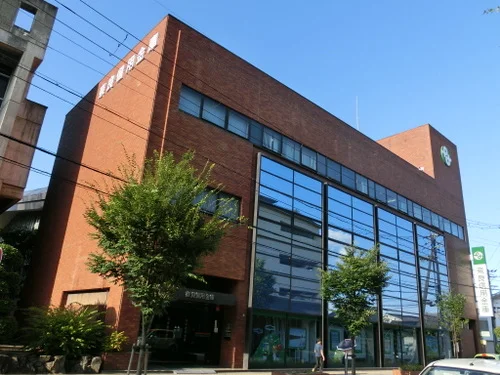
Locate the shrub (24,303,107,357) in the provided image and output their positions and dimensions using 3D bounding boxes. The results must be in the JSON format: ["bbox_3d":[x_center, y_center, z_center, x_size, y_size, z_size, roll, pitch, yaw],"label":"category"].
[{"bbox_3d":[-7.134,5.535,15.449,2.900,2.100,2.600,20,-25,-39],"label":"shrub"}]

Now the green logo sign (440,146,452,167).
[{"bbox_3d":[20.870,-3.286,42.720,2.400,2.400,0.220,20,-25,-39],"label":"green logo sign"}]

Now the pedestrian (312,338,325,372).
[{"bbox_3d":[3.698,9.009,21.736,0.580,1.670,0.500,20,-25,-39],"label":"pedestrian"}]

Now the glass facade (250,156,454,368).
[{"bbox_3d":[8.996,6.628,28.767,23.900,11.250,0.450,20,-25,-39],"label":"glass facade"}]

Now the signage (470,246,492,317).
[{"bbox_3d":[22.990,9.253,40.017,0.300,6.750,1.200,20,-25,-39],"label":"signage"}]

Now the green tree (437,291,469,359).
[{"bbox_3d":[14.104,9.863,27.771,2.200,5.350,2.200,20,-25,-39],"label":"green tree"}]

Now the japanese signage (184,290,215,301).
[{"bbox_3d":[-2.293,5.070,18.841,1.720,0.270,0.060,20,-25,-39],"label":"japanese signage"}]

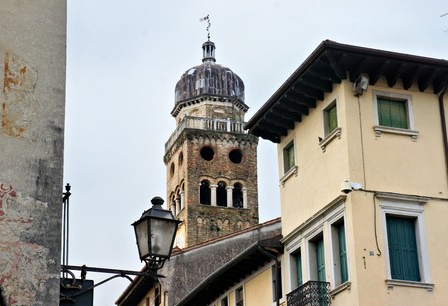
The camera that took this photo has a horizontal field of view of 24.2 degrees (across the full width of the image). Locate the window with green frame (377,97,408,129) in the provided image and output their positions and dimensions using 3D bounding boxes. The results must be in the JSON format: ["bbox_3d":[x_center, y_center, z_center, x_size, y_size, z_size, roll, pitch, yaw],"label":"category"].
[{"bbox_3d":[4.615,-1.069,28.837,1.003,0.887,0.140,7,-22,-22],"label":"window with green frame"}]

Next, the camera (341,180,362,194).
[{"bbox_3d":[3.319,0.898,27.255,0.520,0.330,0.280,5,-21,-17],"label":"camera"}]

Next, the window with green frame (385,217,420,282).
[{"bbox_3d":[4.682,2.541,27.542,1.009,1.764,0.100,7,-22,-22],"label":"window with green frame"}]

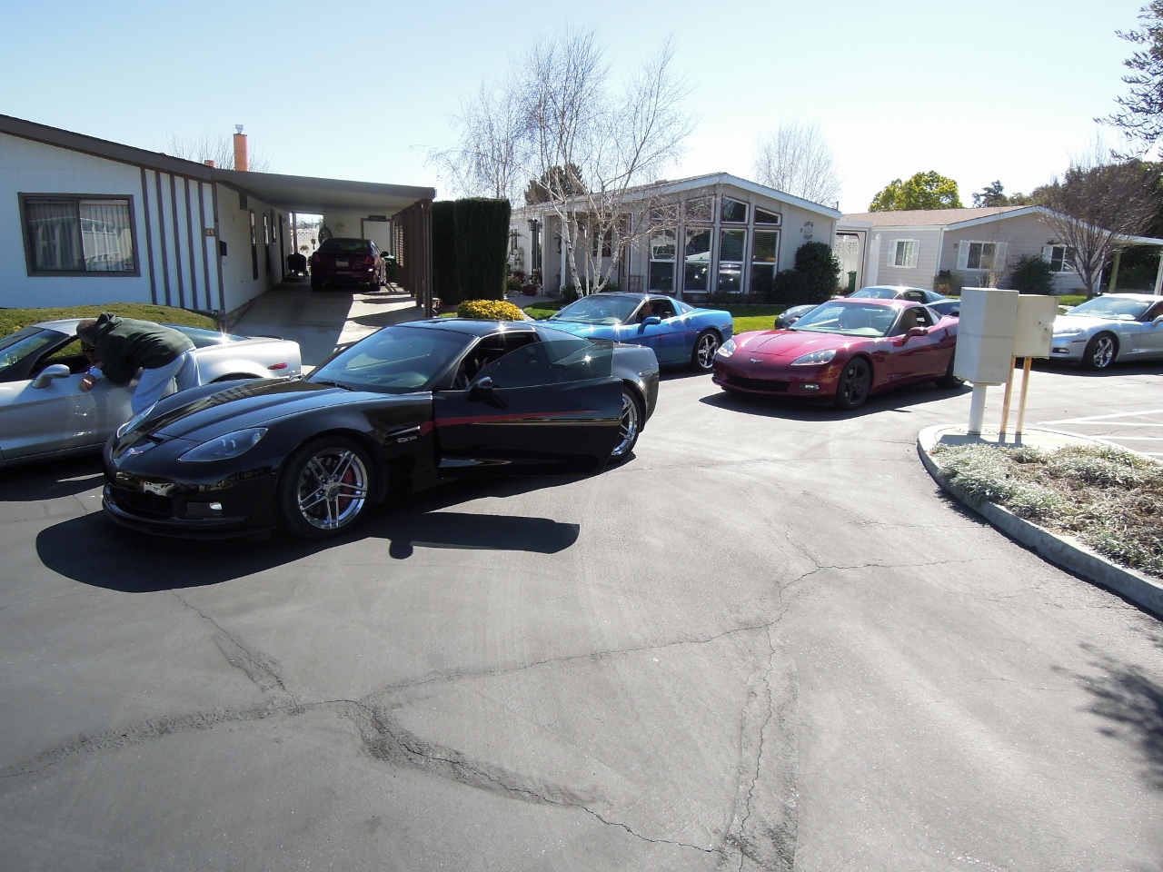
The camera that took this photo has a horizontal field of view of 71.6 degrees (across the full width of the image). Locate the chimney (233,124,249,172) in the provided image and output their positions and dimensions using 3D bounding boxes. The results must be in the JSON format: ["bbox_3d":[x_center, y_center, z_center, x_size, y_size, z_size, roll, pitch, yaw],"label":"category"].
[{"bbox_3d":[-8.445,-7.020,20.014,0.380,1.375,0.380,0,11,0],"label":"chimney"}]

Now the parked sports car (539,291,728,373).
[{"bbox_3d":[0.375,-1.551,12.207,1.900,1.245,4.440,13,17,43],"label":"parked sports car"}]

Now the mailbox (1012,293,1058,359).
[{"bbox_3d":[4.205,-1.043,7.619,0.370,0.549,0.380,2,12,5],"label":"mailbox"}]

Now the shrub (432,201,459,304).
[{"bbox_3d":[-3.303,-4.378,19.515,0.900,2.513,0.900,1,12,0],"label":"shrub"}]

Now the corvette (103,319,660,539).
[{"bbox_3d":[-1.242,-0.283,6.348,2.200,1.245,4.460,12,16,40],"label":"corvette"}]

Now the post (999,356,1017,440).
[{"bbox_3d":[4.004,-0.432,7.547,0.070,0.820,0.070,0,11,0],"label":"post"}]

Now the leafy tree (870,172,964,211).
[{"bbox_3d":[18.096,-11.489,44.572,5.400,6.018,5.400,1,12,0],"label":"leafy tree"}]

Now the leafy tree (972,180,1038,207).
[{"bbox_3d":[30.618,-14.500,58.250,4.726,7.619,4.726,0,11,0],"label":"leafy tree"}]

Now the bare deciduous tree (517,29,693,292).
[{"bbox_3d":[0.600,-6.710,20.883,4.565,7.073,4.337,0,11,0],"label":"bare deciduous tree"}]

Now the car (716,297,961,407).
[{"bbox_3d":[3.674,-1.238,11.176,4.435,1.244,1.860,-10,15,-40],"label":"car"}]

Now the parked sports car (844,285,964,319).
[{"bbox_3d":[6.273,-2.612,17.406,4.440,1.245,1.880,-4,13,-20],"label":"parked sports car"}]

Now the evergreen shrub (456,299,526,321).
[{"bbox_3d":[-1.797,-2.482,16.028,1.373,0.500,1.235,0,11,0],"label":"evergreen shrub"}]

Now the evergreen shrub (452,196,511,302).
[{"bbox_3d":[-2.250,-4.177,18.236,1.315,2.304,1.249,0,11,0],"label":"evergreen shrub"}]

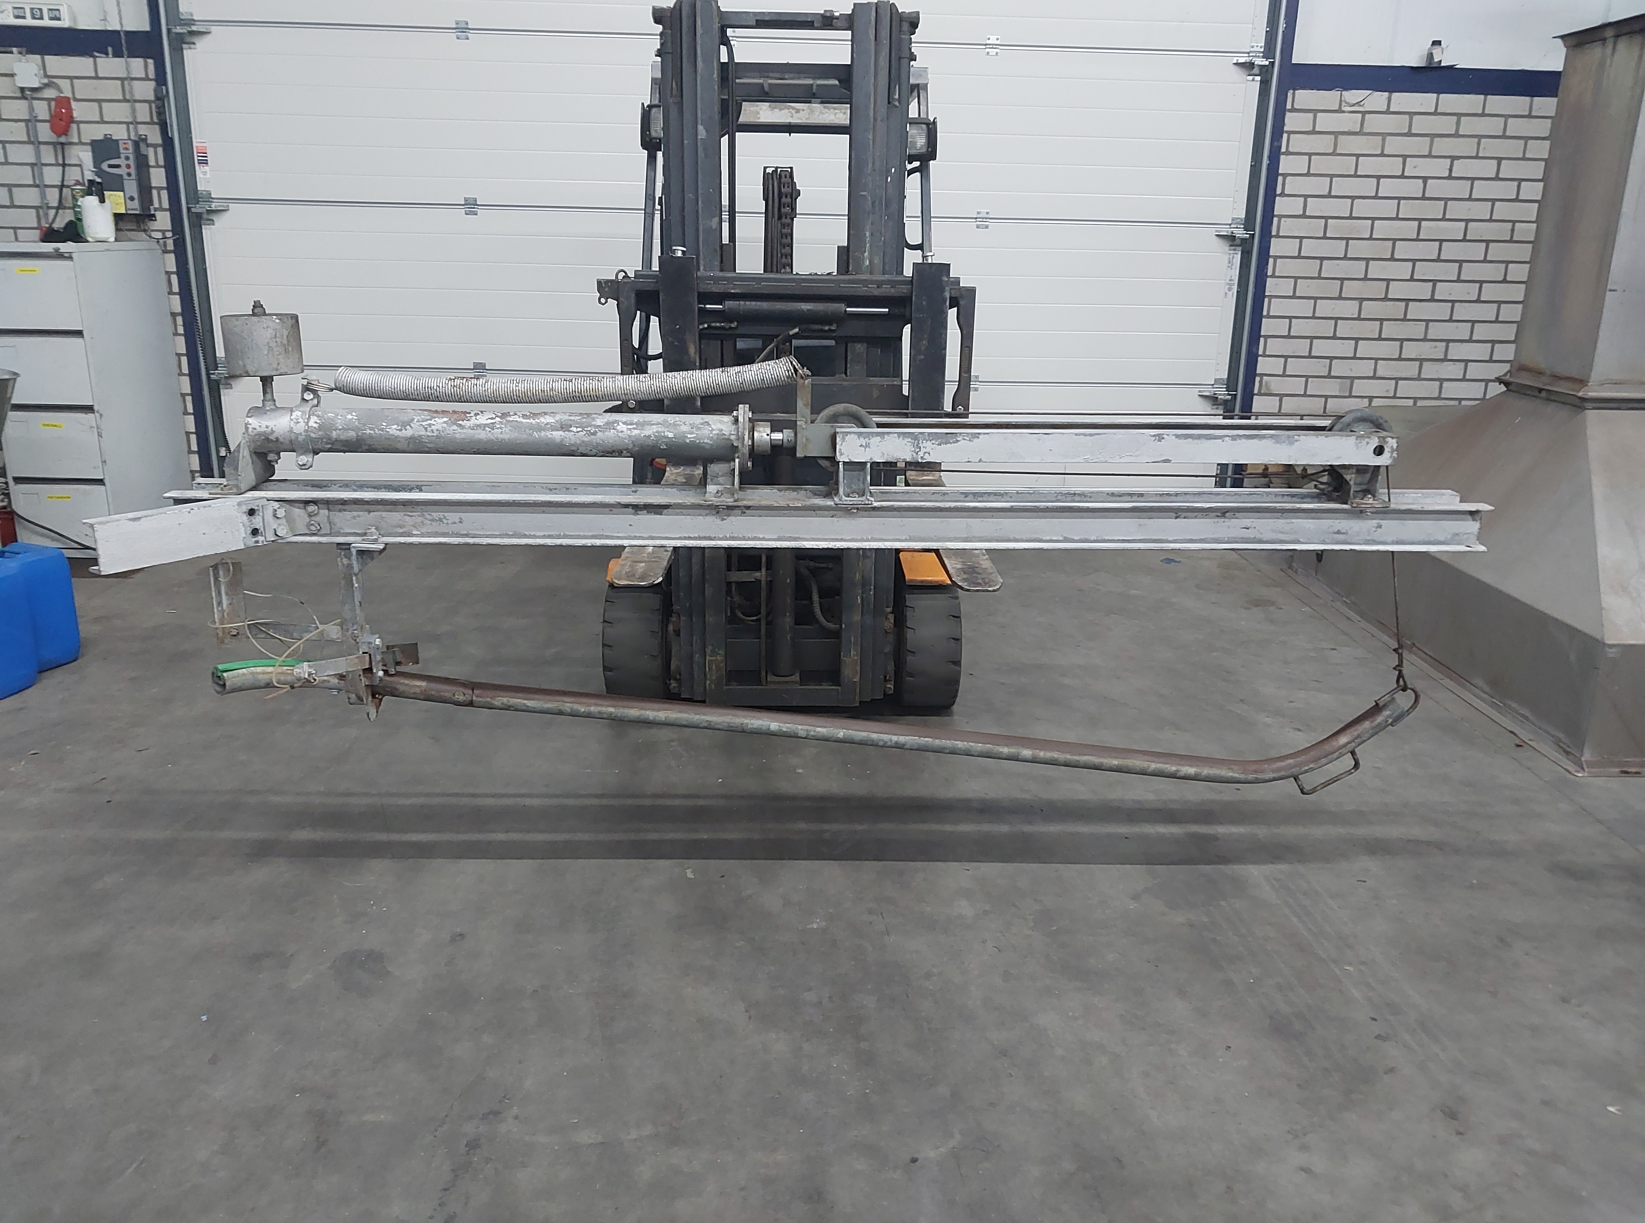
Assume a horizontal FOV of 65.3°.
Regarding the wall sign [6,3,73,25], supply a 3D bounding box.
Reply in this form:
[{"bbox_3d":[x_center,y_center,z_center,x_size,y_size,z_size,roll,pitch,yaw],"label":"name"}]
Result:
[{"bbox_3d":[-3.482,-2.629,5.663,0.332,0.090,0.070,1,16,-2],"label":"wall sign"}]

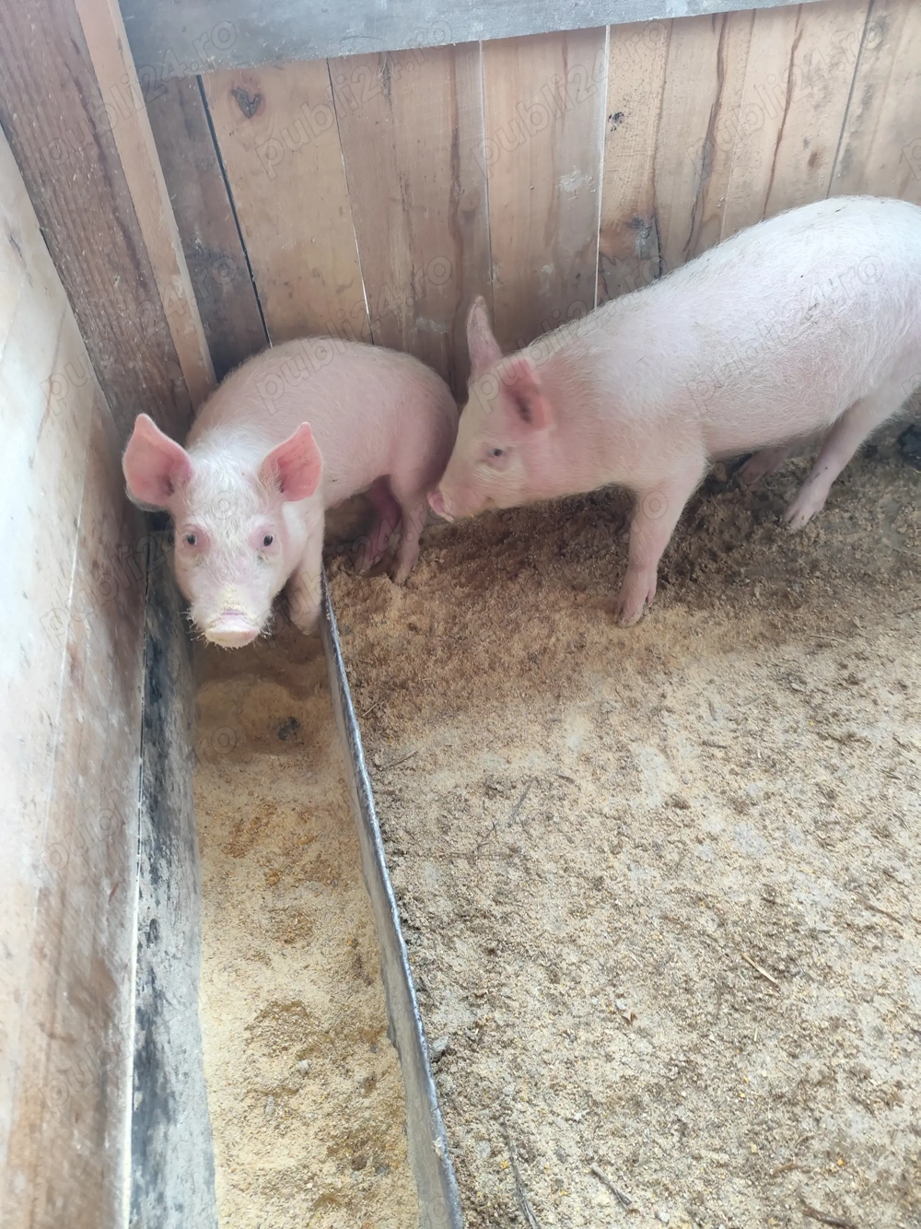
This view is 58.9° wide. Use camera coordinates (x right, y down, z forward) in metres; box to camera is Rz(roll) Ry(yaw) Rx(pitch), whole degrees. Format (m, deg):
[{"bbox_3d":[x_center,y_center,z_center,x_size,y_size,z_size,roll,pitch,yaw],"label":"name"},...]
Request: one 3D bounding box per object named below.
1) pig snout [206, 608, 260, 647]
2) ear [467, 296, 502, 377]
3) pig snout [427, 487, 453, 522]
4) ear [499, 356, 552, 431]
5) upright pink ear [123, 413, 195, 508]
[{"bbox_3d":[-0.286,0.018,1.030,0.066,0.047,0.030,-2,65,-14],"label":"pig snout"},{"bbox_3d":[0.033,-0.353,1.040,0.036,0.100,0.065,3,36,21],"label":"ear"},{"bbox_3d":[-0.029,-0.167,1.240,0.022,0.047,0.050,-36,52,-16],"label":"pig snout"},{"bbox_3d":[0.080,-0.265,0.980,0.058,0.090,0.050,-7,25,13],"label":"ear"},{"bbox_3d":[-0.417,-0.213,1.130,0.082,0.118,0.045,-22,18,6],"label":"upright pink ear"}]

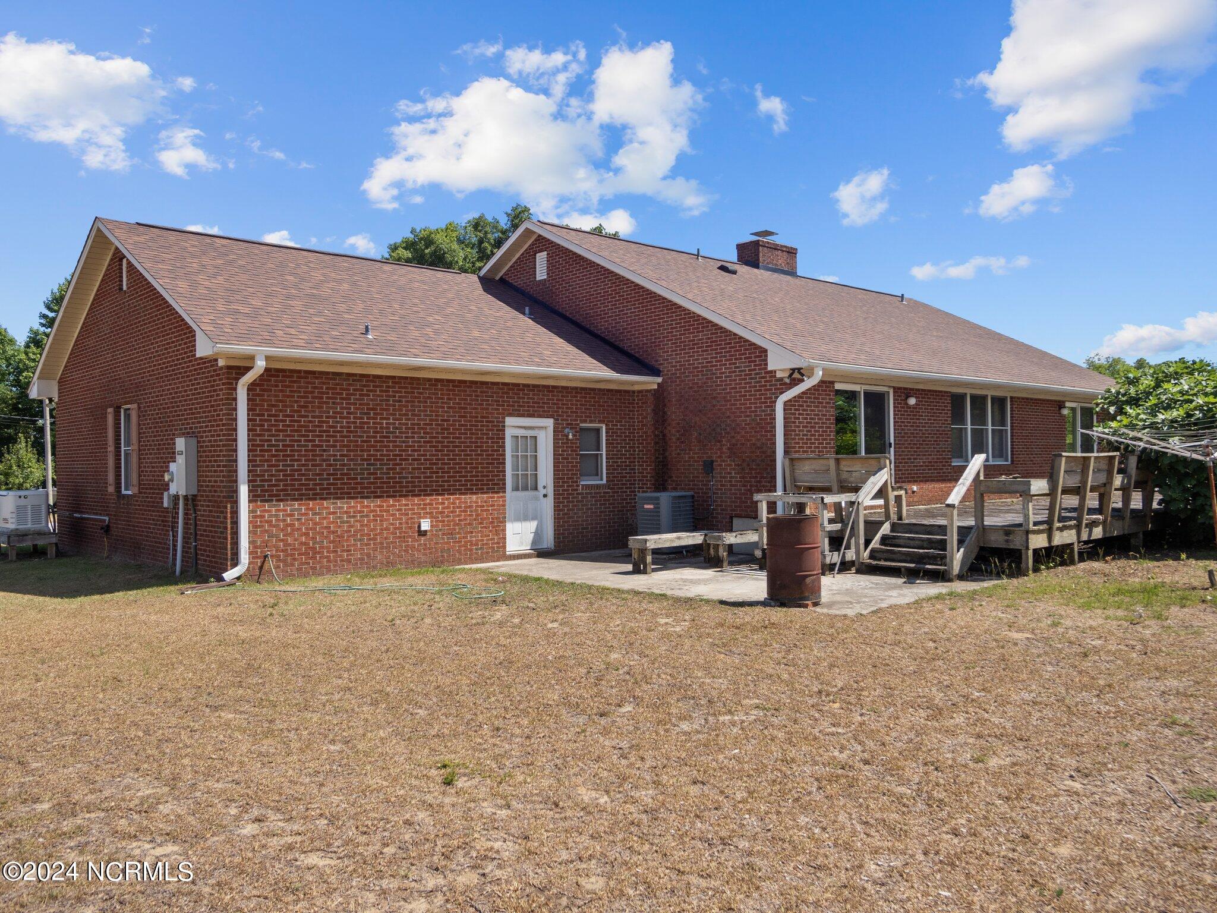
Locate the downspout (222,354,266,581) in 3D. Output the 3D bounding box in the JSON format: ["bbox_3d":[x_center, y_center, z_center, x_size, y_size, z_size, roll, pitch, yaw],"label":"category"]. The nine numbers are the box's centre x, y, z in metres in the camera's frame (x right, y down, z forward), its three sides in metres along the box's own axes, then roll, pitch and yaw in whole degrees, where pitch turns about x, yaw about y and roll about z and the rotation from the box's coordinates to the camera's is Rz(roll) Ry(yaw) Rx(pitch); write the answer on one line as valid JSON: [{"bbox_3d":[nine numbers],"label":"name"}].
[{"bbox_3d":[-4.623,0.148,11.590,0.360,2.860,0.660,-1,0,-42],"label":"downspout"}]

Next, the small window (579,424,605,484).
[{"bbox_3d":[-0.288,-0.030,16.009,0.600,1.050,0.080,-1,0,-42],"label":"small window"}]

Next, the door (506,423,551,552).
[{"bbox_3d":[-1.298,0.509,15.088,0.960,2.120,0.120,-1,0,-42],"label":"door"}]

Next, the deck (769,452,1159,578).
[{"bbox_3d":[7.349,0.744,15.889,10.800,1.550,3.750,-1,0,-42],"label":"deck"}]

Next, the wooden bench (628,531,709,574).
[{"bbox_3d":[0.882,1.386,13.297,1.300,0.500,0.420,-1,0,-42],"label":"wooden bench"}]

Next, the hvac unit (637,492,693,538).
[{"bbox_3d":[0.931,1.071,15.045,0.740,0.950,0.740,-1,0,-42],"label":"hvac unit"}]

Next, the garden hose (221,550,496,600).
[{"bbox_3d":[-2.962,1.462,11.467,3.615,0.410,1.010,-1,0,18],"label":"garden hose"}]

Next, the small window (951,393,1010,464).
[{"bbox_3d":[7.624,-0.540,18.704,2.600,1.430,0.110,-1,0,-42],"label":"small window"}]

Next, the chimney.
[{"bbox_3d":[4.238,-5.348,24.369,1.600,1.120,0.780,-1,0,-42],"label":"chimney"}]

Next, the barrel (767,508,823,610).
[{"bbox_3d":[2.000,1.096,9.850,0.590,0.900,0.590,-1,0,0],"label":"barrel"}]

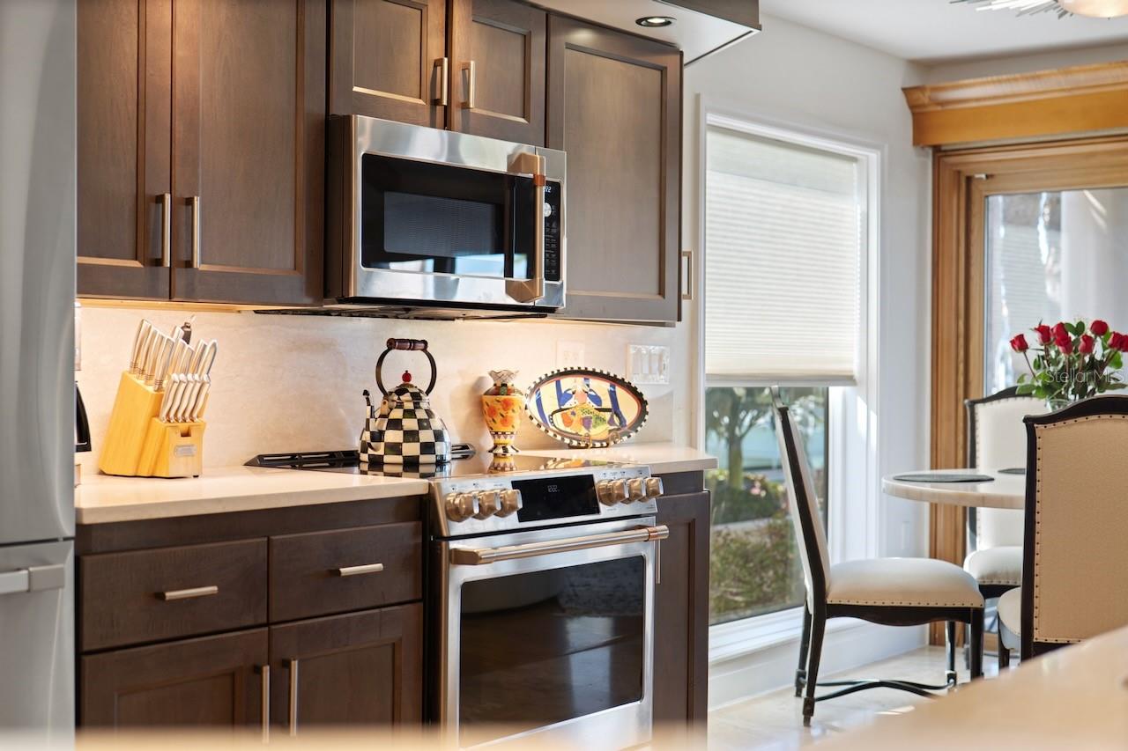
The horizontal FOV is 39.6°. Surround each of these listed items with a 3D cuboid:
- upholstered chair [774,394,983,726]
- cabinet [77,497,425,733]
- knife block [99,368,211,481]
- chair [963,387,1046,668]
[{"bbox_3d":[1.053,0.606,5.337,0.670,1.085,0.580,1,0,4],"label":"upholstered chair"},{"bbox_3d":[-0.829,0.702,3.341,0.640,0.884,0.895,1,1,40],"label":"cabinet"},{"bbox_3d":[-0.930,0.104,3.548,0.225,0.246,0.113,1,1,36],"label":"knife block"},{"bbox_3d":[1.790,0.592,5.880,0.520,1.100,0.650,1,1,5],"label":"chair"}]

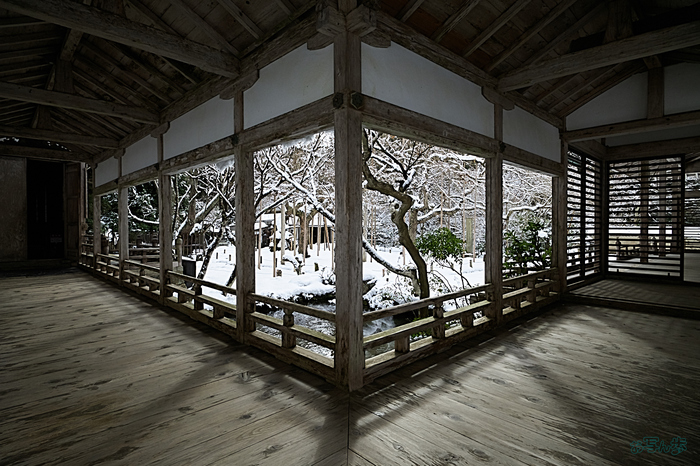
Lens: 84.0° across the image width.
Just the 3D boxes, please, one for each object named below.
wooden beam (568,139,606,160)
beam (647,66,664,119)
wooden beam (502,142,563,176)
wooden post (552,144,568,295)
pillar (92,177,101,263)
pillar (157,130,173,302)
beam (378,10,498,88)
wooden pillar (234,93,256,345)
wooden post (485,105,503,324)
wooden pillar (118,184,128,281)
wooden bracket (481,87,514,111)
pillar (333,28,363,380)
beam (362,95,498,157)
[{"bbox_3d":[4.461,-1.604,7.411,0.132,0.240,2.661,1,2,45],"label":"wooden beam"},{"bbox_3d":[4.203,-1.918,5.332,0.162,0.705,0.132,1,2,45],"label":"beam"},{"bbox_3d":[2.582,-0.985,5.488,0.132,0.203,2.259,1,2,45],"label":"wooden beam"},{"bbox_3d":[3.486,-0.216,6.438,0.150,2.454,0.150,1,2,45],"label":"wooden post"},{"bbox_3d":[-6.443,-0.276,9.904,0.150,2.444,0.150,-1,2,-42],"label":"pillar"},{"bbox_3d":[-2.848,-0.206,5.969,0.150,2.611,0.150,-1,2,-42],"label":"pillar"},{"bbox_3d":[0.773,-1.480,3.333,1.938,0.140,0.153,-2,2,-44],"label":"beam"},{"bbox_3d":[-0.961,-0.144,3.604,0.122,2.285,0.148,-2,2,-44],"label":"wooden pillar"},{"bbox_3d":[1.484,-0.175,4.036,0.163,2.264,0.115,-2,2,-44],"label":"wooden post"},{"bbox_3d":[-3.812,0.018,6.562,0.117,1.765,0.148,-2,2,-44],"label":"wooden pillar"},{"bbox_3d":[1.766,-1.593,4.791,0.159,0.137,0.908,1,2,45],"label":"wooden bracket"},{"bbox_3d":[-0.006,-0.155,2.888,0.150,2.595,0.150,-1,2,-42],"label":"pillar"},{"bbox_3d":[0.747,-0.855,3.313,1.951,0.186,0.138,-2,2,-44],"label":"beam"}]

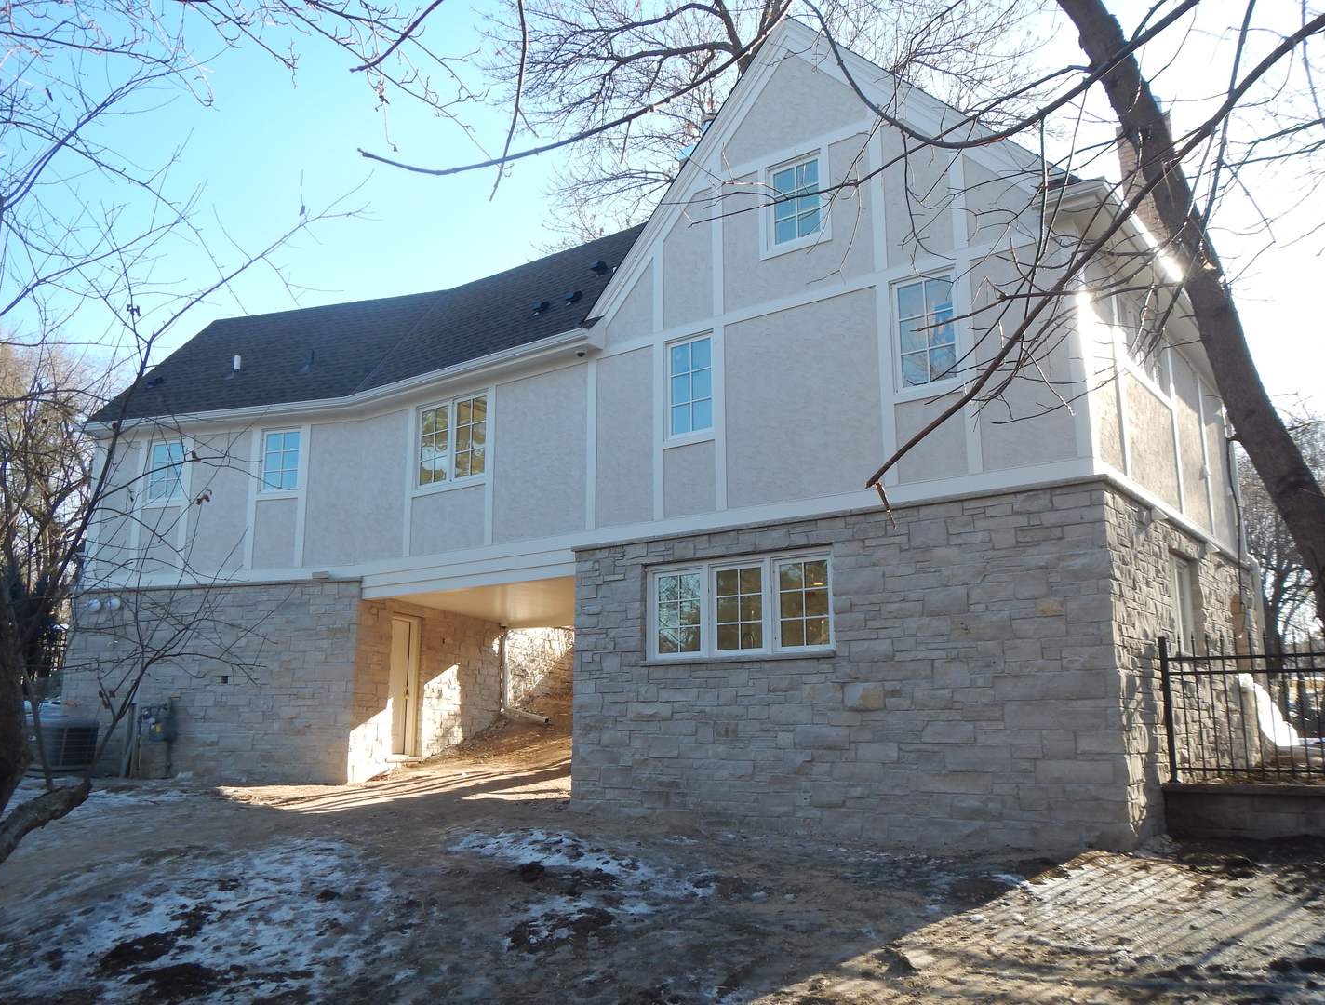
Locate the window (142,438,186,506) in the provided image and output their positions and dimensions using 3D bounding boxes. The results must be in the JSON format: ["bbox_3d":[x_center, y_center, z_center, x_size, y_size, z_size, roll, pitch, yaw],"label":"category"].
[{"bbox_3d":[-7.907,-0.464,17.180,0.720,1.040,0.100,-4,-12,16],"label":"window"}]

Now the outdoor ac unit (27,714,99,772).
[{"bbox_3d":[-8.694,3.439,15.469,0.790,0.760,0.790,-3,-12,15],"label":"outdoor ac unit"}]

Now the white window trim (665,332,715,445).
[{"bbox_3d":[0.308,-1.303,12.479,0.728,1.190,0.100,-9,-15,36],"label":"white window trim"}]

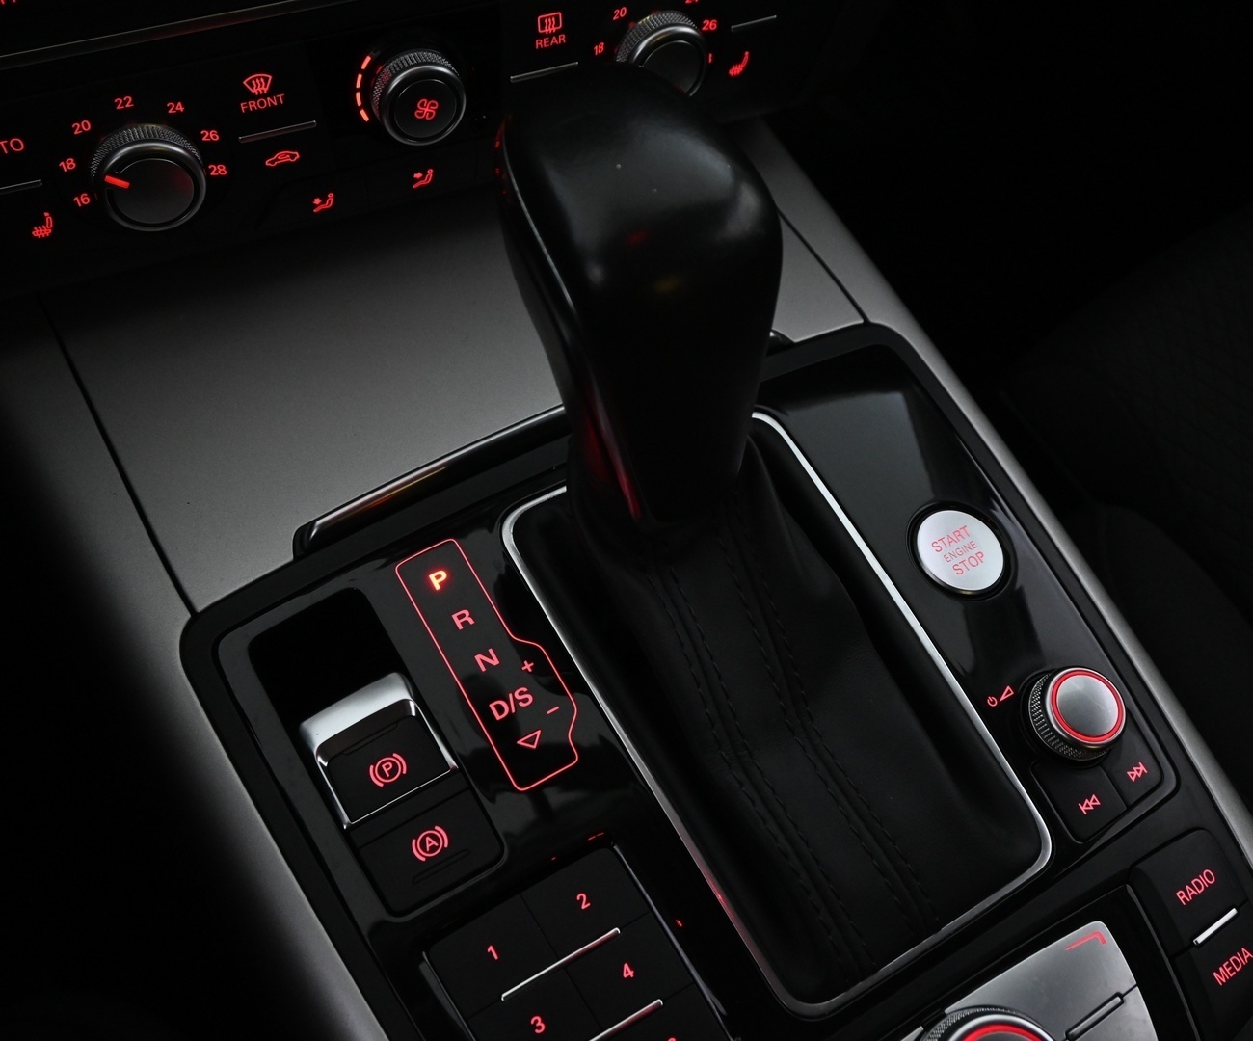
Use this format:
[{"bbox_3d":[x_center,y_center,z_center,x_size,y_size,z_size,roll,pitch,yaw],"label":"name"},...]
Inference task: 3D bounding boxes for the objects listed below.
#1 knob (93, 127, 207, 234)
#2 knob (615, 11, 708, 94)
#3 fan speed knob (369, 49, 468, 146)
[{"bbox_3d":[-0.128,-0.091,0.316,0.030,0.030,0.010,-19,56,-16],"label":"knob"},{"bbox_3d":[0.012,-0.139,0.359,0.030,0.030,0.010,-19,56,-16],"label":"knob"},{"bbox_3d":[-0.058,-0.118,0.333,0.027,0.027,0.009,-19,56,-16],"label":"fan speed knob"}]

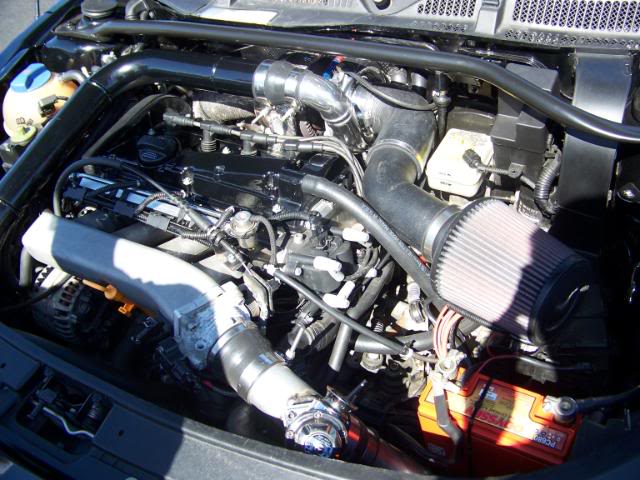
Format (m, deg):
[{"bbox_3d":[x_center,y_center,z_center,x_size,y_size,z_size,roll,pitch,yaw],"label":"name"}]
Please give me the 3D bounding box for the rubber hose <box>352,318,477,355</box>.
[{"bbox_3d":[0.137,0.140,0.989,0.180,0.054,0.093,14,47,29],"label":"rubber hose"}]

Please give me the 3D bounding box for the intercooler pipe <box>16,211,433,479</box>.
[{"bbox_3d":[-0.179,0.145,0.976,0.714,0.241,0.154,14,47,29],"label":"intercooler pipe"}]

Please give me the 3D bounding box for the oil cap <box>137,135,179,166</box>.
[{"bbox_3d":[-0.271,-0.149,1.110,0.063,0.031,0.063,-8,41,7],"label":"oil cap"}]

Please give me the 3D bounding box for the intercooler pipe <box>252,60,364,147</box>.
[{"bbox_3d":[-0.027,-0.245,1.200,0.214,0.143,0.078,14,47,29],"label":"intercooler pipe"}]

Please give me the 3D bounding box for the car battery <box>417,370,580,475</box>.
[{"bbox_3d":[0.237,0.268,0.879,0.183,0.170,0.078,14,47,29],"label":"car battery"}]

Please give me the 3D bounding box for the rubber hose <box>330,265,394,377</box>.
[{"bbox_3d":[0.063,0.122,1.068,0.029,0.118,0.176,26,54,37],"label":"rubber hose"}]

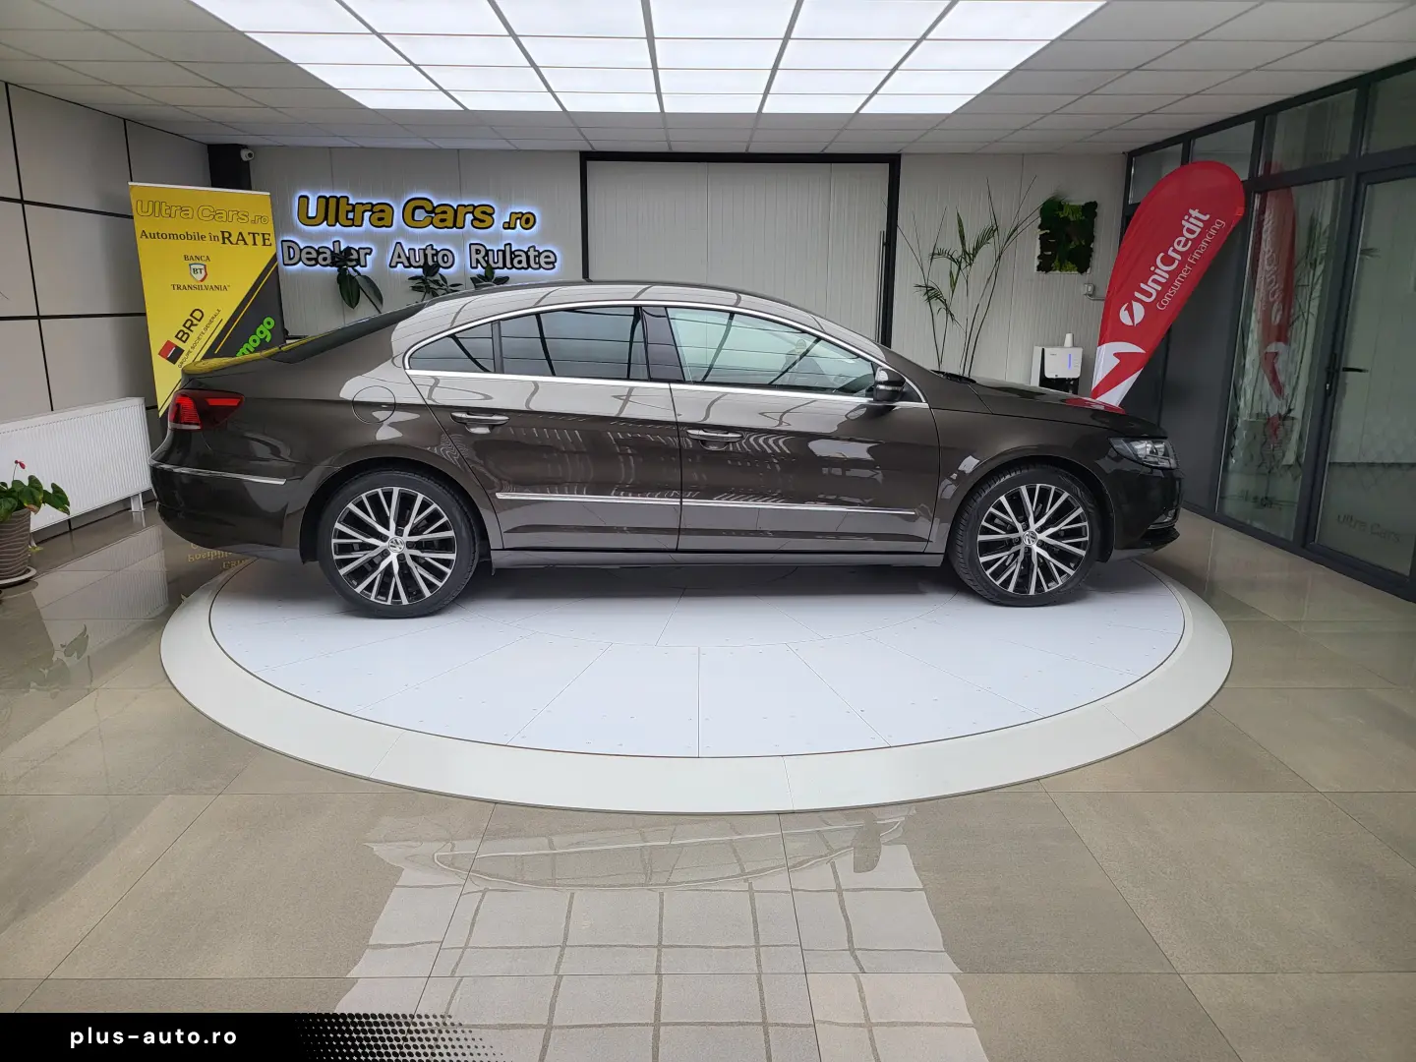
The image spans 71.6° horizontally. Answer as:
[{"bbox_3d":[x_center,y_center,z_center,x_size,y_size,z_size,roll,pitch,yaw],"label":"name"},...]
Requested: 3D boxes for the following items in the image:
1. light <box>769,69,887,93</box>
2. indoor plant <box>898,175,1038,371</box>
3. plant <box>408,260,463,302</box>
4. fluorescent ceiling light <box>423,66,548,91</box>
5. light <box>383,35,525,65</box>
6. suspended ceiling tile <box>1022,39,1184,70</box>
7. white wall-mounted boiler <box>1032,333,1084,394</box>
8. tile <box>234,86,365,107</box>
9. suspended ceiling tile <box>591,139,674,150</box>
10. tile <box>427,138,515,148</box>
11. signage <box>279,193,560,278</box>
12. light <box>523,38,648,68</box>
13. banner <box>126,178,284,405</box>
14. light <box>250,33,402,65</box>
[{"bbox_3d":[0.634,-2.399,5.186,0.597,0.045,0.597,0,14,-1],"label":"light"},{"bbox_3d":[1.960,-1.548,7.640,1.000,2.240,0.800,0,13,-1],"label":"indoor plant"},{"bbox_3d":[-1.978,-1.652,7.191,0.440,0.650,0.420,0,13,-1],"label":"plant"},{"bbox_3d":[-1.165,-2.404,5.162,0.597,0.045,0.597,0,14,-1],"label":"fluorescent ceiling light"},{"bbox_3d":[-1.155,-2.269,4.592,0.600,0.050,0.600,0,13,-1],"label":"light"},{"bbox_3d":[1.861,-2.276,4.685,0.600,0.025,0.600,0,13,-1],"label":"suspended ceiling tile"},{"bbox_3d":[2.840,-1.348,7.969,0.300,0.500,0.310,0,13,-1],"label":"white wall-mounted boiler"},{"bbox_3d":[-2.387,-2.559,5.795,0.600,0.025,0.600,0,13,-1],"label":"tile"},{"bbox_3d":[-0.593,-2.940,7.478,0.595,0.022,0.595,0,13,-1],"label":"suspended ceiling tile"},{"bbox_3d":[-1.789,-2.946,7.462,0.600,0.020,0.500,0,13,-1],"label":"tile"},{"bbox_3d":[-2.303,-2.372,7.830,2.200,0.576,0.080,0,13,-1],"label":"signage"},{"bbox_3d":[-0.559,-2.264,4.604,0.600,0.040,0.600,0,13,-1],"label":"light"},{"bbox_3d":[-3.267,-1.206,6.585,0.120,2.063,0.879,12,17,40],"label":"banner"},{"bbox_3d":[-1.758,-2.265,4.571,0.597,0.045,0.597,0,14,-1],"label":"light"}]

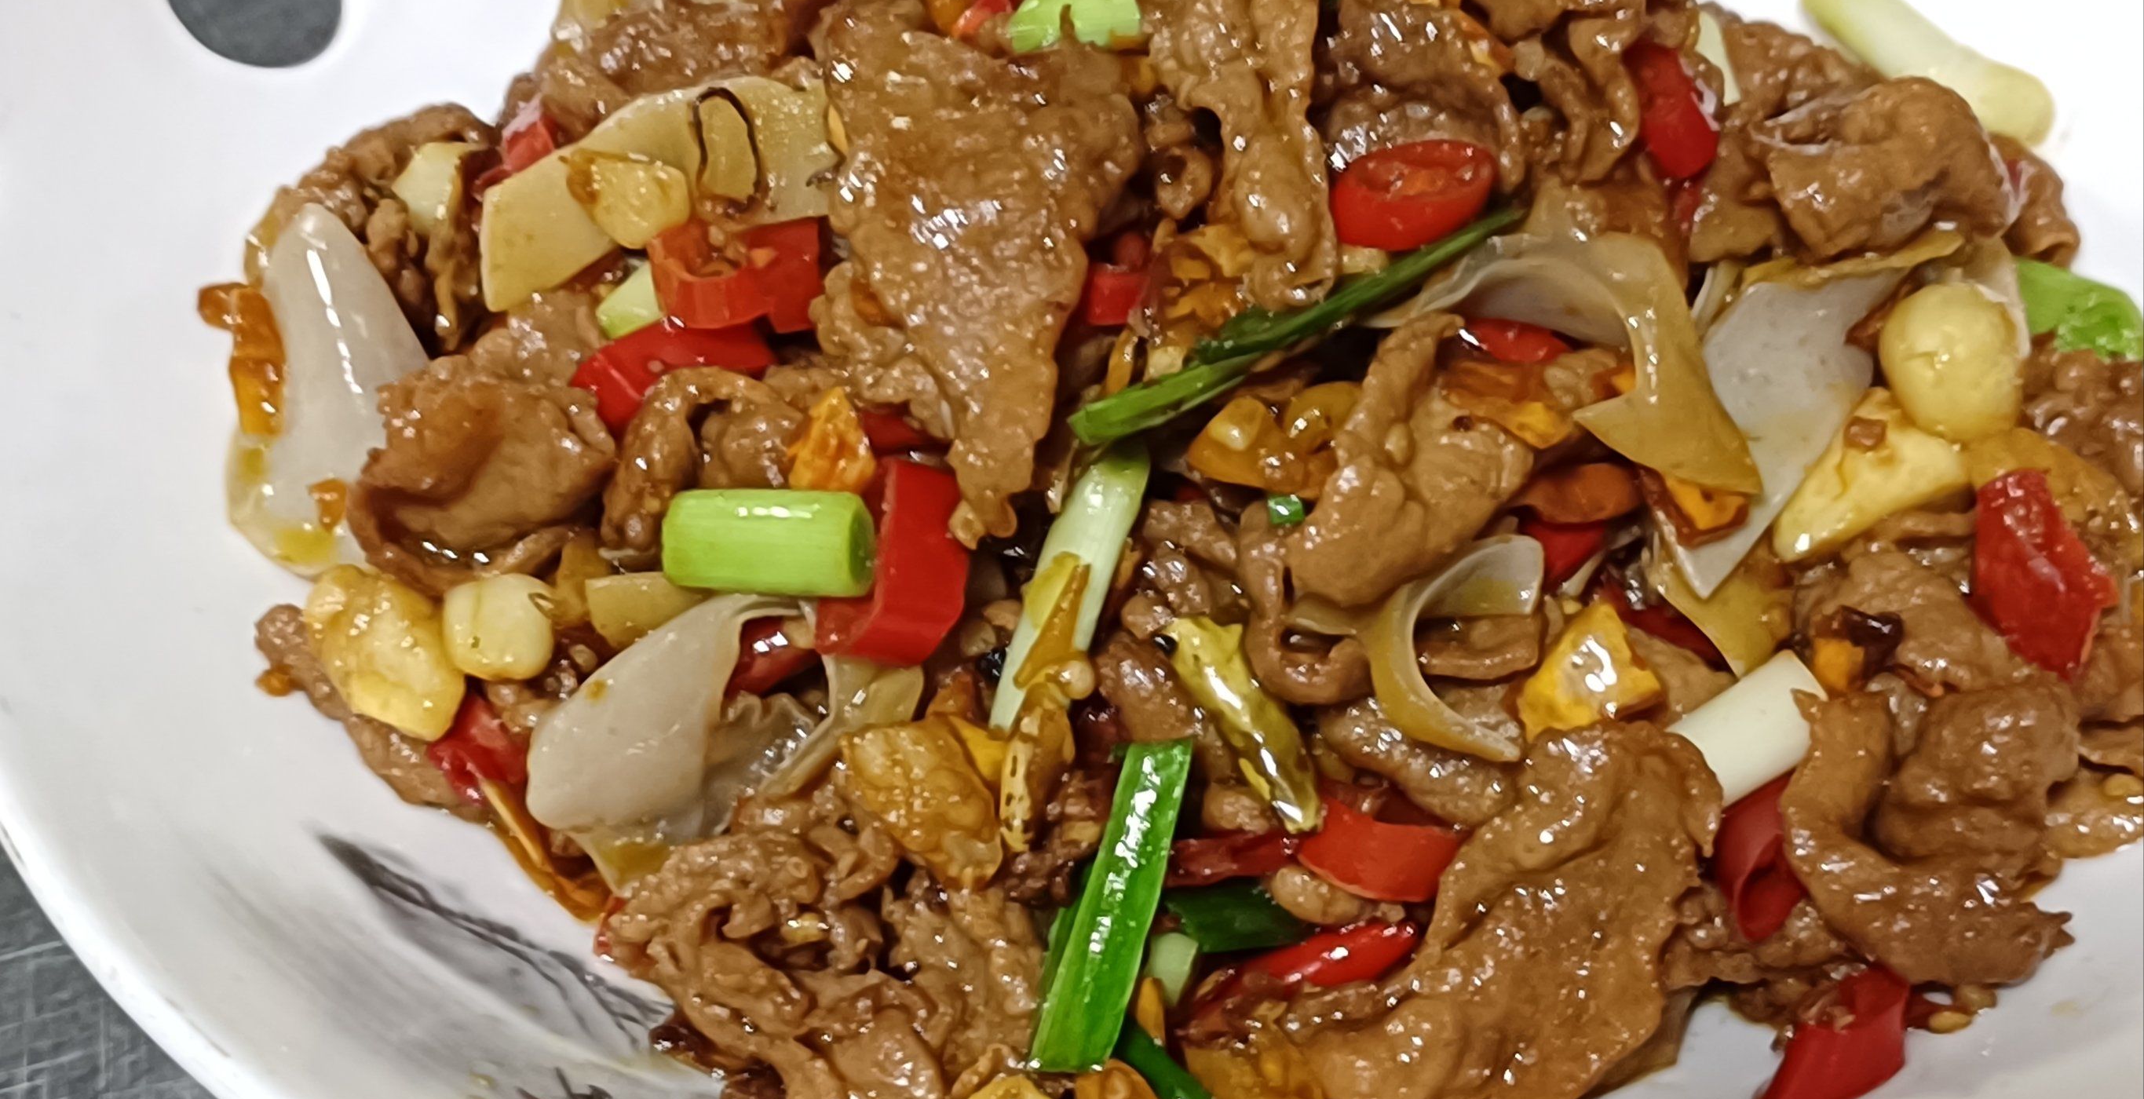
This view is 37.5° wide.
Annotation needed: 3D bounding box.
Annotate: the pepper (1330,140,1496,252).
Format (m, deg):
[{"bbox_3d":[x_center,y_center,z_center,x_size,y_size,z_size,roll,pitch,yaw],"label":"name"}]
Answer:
[{"bbox_3d":[0.040,-0.042,0.371,0.019,0.009,0.011,-2,50,-6],"label":"pepper"}]

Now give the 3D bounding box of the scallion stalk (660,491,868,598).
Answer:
[{"bbox_3d":[-0.036,-0.001,0.377,0.024,0.012,0.012,2,65,6],"label":"scallion stalk"}]

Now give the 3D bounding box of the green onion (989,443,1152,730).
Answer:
[{"bbox_3d":[0.000,0.004,0.376,0.009,0.008,0.038,22,72,7],"label":"green onion"}]

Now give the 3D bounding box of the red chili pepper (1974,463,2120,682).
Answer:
[{"bbox_3d":[0.117,0.003,0.380,0.014,0.006,0.023,-15,64,-11],"label":"red chili pepper"}]

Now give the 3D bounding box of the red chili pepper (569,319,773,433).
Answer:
[{"bbox_3d":[-0.046,-0.020,0.368,0.022,0.009,0.009,-11,52,-13],"label":"red chili pepper"}]

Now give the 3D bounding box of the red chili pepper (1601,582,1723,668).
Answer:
[{"bbox_3d":[0.072,0.009,0.385,0.017,0.008,0.009,30,67,10],"label":"red chili pepper"}]

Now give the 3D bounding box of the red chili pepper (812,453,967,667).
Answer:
[{"bbox_3d":[-0.020,0.002,0.348,0.012,0.015,0.023,16,64,-37],"label":"red chili pepper"}]

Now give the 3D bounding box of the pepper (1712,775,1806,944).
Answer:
[{"bbox_3d":[0.081,0.036,0.368,0.013,0.011,0.020,15,71,4],"label":"pepper"}]

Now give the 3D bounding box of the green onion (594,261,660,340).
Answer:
[{"bbox_3d":[-0.051,-0.029,0.374,0.014,0.009,0.009,-28,58,-25],"label":"green onion"}]

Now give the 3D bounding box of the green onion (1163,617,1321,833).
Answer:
[{"bbox_3d":[0.020,0.021,0.371,0.007,0.007,0.028,-26,72,-14],"label":"green onion"}]

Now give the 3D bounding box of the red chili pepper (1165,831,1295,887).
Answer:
[{"bbox_3d":[0.019,0.036,0.370,0.017,0.006,0.006,-14,66,-5],"label":"red chili pepper"}]

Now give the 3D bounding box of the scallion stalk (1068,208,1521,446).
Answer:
[{"bbox_3d":[0.026,-0.026,0.366,0.060,0.007,0.009,-23,56,-22],"label":"scallion stalk"}]

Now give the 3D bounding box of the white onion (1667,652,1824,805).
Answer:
[{"bbox_3d":[0.075,0.021,0.355,0.021,0.011,0.011,-32,59,-27],"label":"white onion"}]

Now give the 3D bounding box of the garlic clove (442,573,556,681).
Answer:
[{"bbox_3d":[-0.066,0.009,0.365,0.013,0.012,0.012,2,50,-3],"label":"garlic clove"}]

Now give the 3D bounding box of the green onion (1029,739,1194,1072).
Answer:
[{"bbox_3d":[0.005,0.041,0.362,0.010,0.006,0.040,16,71,5],"label":"green onion"}]

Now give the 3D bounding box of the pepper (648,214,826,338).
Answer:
[{"bbox_3d":[-0.039,-0.032,0.369,0.020,0.009,0.012,2,50,-3],"label":"pepper"}]

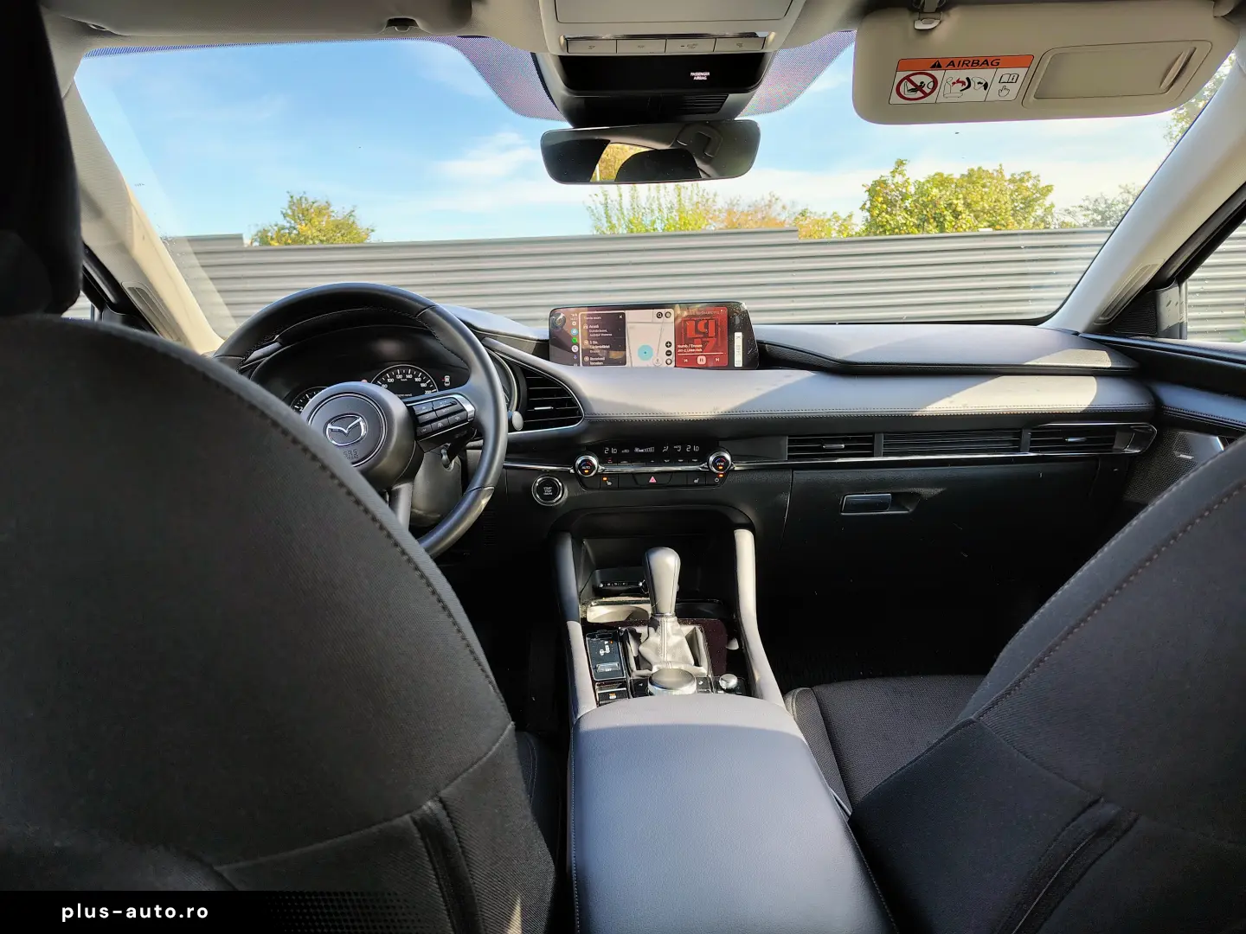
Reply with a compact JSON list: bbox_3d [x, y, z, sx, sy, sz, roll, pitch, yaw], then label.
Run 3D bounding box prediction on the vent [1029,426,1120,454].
[{"bbox_3d":[0.639,-0.040,1.227,0.126,0.034,0.035,-2,7,-2],"label":"vent"}]

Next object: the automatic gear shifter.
[{"bbox_3d":[0.048,0.155,0.965,0.066,0.120,0.080,-2,12,-2],"label":"automatic gear shifter"}]

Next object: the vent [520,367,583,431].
[{"bbox_3d":[-0.098,-0.097,1.185,0.087,0.083,0.050,-2,7,-2],"label":"vent"}]

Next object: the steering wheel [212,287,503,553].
[{"bbox_3d":[-0.327,-0.046,1.059,0.370,0.370,0.100,-3,-13,-8],"label":"steering wheel"}]

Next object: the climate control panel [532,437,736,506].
[{"bbox_3d":[0.011,0.005,1.200,0.280,0.085,0.050,-2,2,-2],"label":"climate control panel"}]

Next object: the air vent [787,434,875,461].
[{"bbox_3d":[0.292,-0.028,1.217,0.122,0.034,0.035,-2,7,-2],"label":"air vent"}]

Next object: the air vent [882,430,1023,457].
[{"bbox_3d":[0.466,-0.034,1.227,0.197,0.034,0.035,-2,7,-2],"label":"air vent"}]

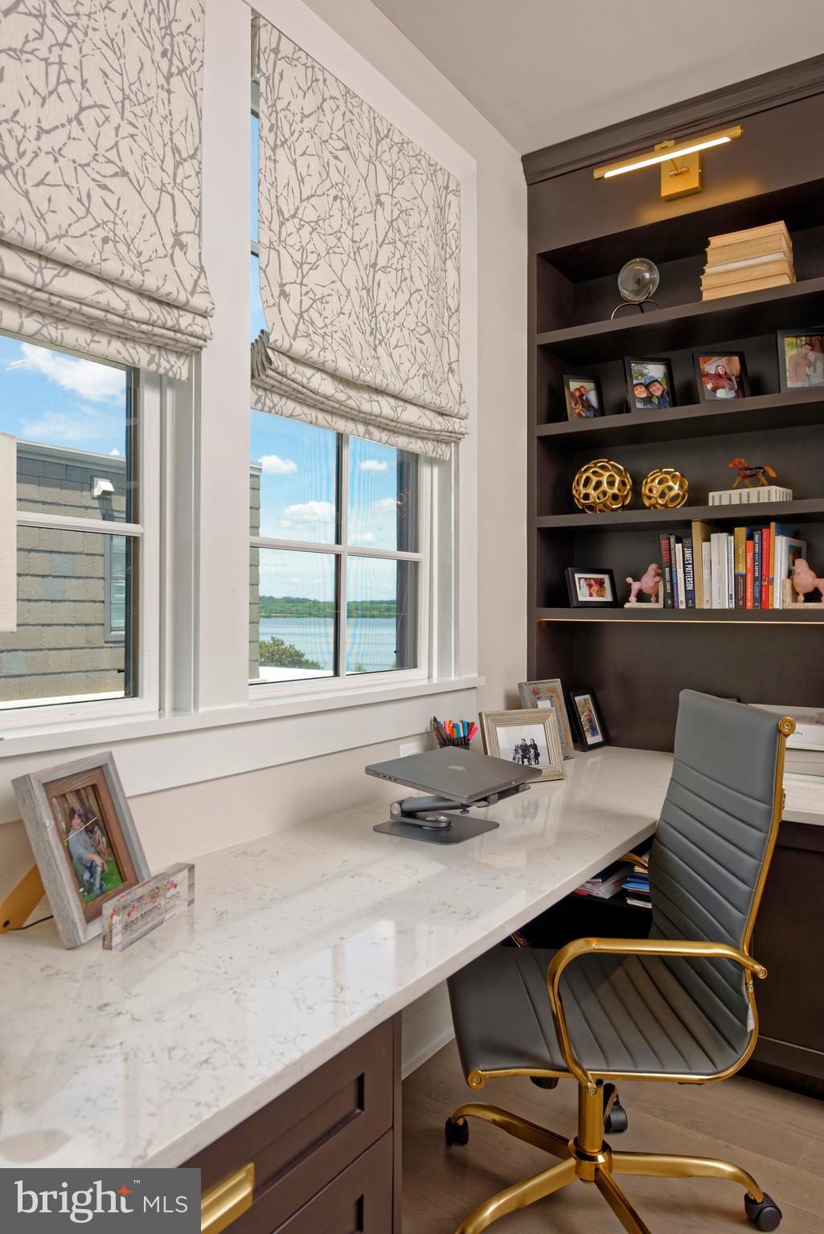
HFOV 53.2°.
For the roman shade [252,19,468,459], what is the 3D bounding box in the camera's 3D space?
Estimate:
[{"bbox_3d":[-0.088,-0.852,2.032,0.070,0.790,0.810,1,0,34],"label":"roman shade"}]

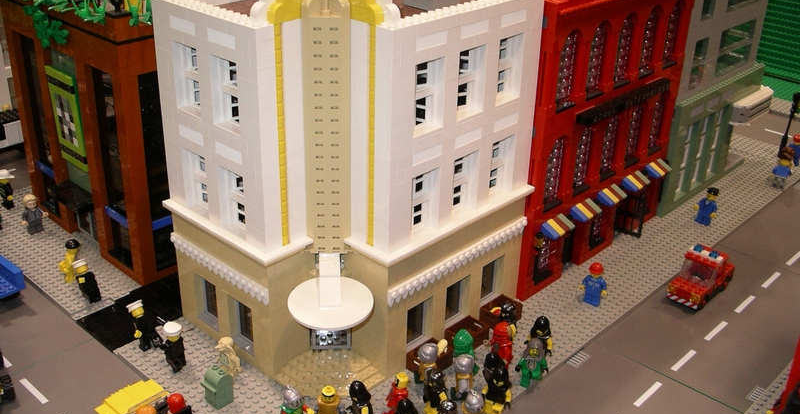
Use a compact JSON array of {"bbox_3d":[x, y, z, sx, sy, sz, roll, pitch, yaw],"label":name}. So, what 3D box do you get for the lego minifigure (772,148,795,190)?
[{"bbox_3d":[0.472,-0.045,1.052,0.024,0.044,0.016,26,28,38],"label":"lego minifigure"}]

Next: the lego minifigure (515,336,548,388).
[{"bbox_3d":[0.107,0.123,0.685,0.027,0.043,0.017,8,27,12],"label":"lego minifigure"}]

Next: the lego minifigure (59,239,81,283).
[{"bbox_3d":[-0.314,0.051,0.813,0.016,0.042,0.024,-1,26,-33],"label":"lego minifigure"}]

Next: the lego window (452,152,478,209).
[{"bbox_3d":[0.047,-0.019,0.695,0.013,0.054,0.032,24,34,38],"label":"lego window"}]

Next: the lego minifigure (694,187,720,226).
[{"bbox_3d":[0.345,-0.001,0.959,0.025,0.043,0.015,26,31,38],"label":"lego minifigure"}]

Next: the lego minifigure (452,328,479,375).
[{"bbox_3d":[0.052,0.120,0.689,0.019,0.041,0.024,10,27,16],"label":"lego minifigure"}]

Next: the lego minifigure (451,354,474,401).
[{"bbox_3d":[0.048,0.134,0.669,0.018,0.042,0.024,2,27,1],"label":"lego minifigure"}]

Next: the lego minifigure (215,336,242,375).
[{"bbox_3d":[-0.138,0.121,0.689,0.024,0.033,0.015,22,33,36],"label":"lego minifigure"}]

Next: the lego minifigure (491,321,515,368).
[{"bbox_3d":[0.084,0.114,0.703,0.018,0.041,0.024,-5,27,-12],"label":"lego minifigure"}]

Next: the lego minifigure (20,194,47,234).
[{"bbox_3d":[-0.383,0.007,0.894,0.015,0.042,0.025,25,35,37],"label":"lego minifigure"}]

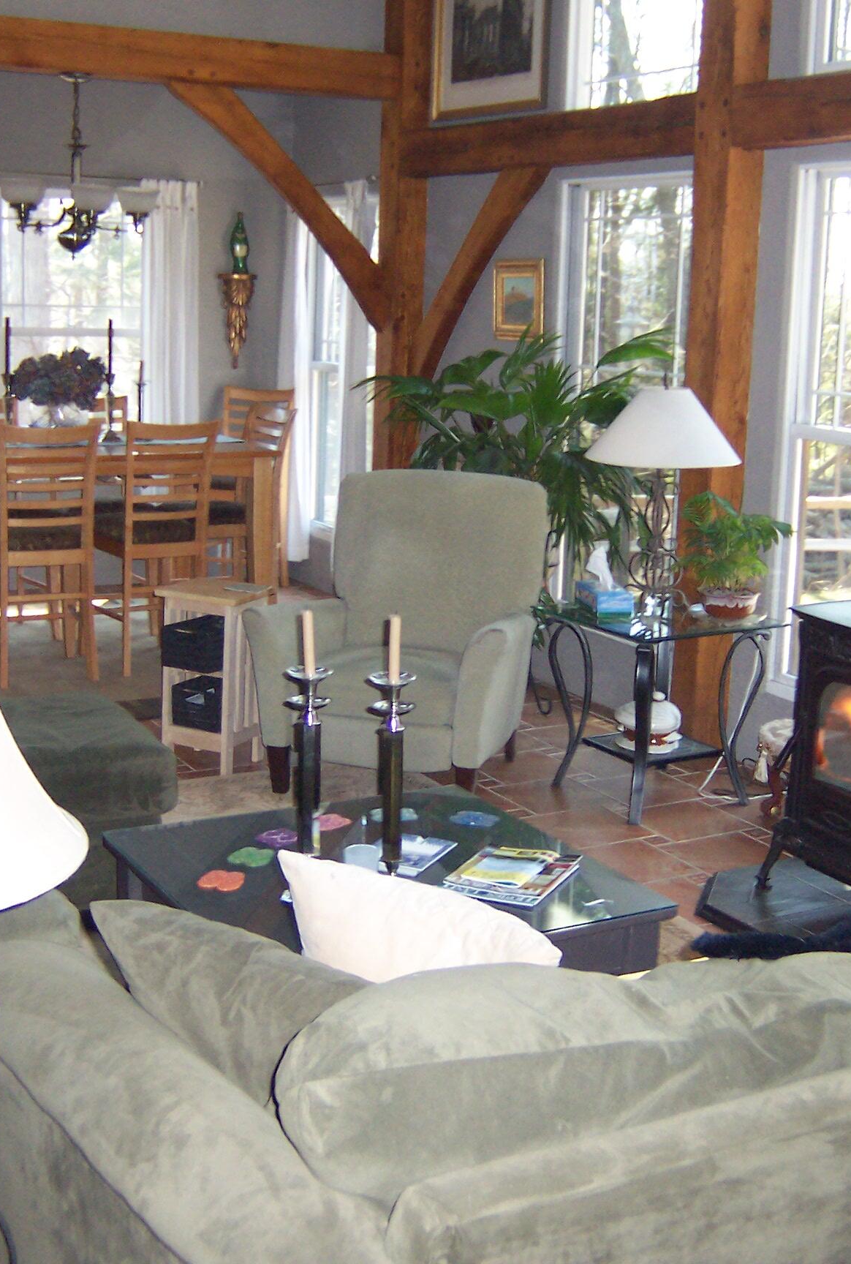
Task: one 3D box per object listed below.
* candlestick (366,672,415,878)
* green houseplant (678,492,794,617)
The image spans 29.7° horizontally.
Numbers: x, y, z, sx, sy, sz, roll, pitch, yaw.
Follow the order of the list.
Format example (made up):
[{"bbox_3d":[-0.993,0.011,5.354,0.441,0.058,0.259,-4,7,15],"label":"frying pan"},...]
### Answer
[{"bbox_3d":[-0.070,0.302,3.202,0.105,0.430,0.105,2,12,0],"label":"candlestick"},{"bbox_3d":[1.043,-0.261,5.363,0.370,0.410,0.360,2,12,0],"label":"green houseplant"}]

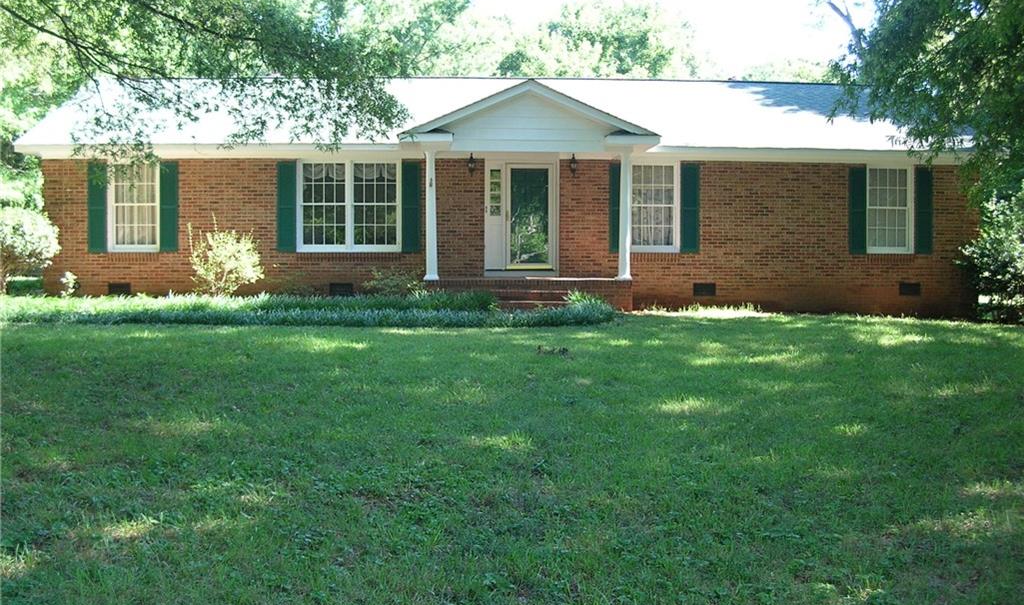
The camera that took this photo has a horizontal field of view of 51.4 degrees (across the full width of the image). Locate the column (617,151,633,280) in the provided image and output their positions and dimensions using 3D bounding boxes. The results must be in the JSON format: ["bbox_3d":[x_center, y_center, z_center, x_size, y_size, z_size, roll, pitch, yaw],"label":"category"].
[{"bbox_3d":[2.015,-1.540,19.155,0.275,2.280,0.275,0,4,-4],"label":"column"}]

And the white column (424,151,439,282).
[{"bbox_3d":[-1.426,-1.534,18.914,0.275,2.280,0.275,0,4,-4],"label":"white column"}]

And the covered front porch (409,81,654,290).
[{"bbox_3d":[0.268,-2.116,19.502,4.610,3.650,1.800,0,4,-4],"label":"covered front porch"}]

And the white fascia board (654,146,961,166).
[{"bbox_3d":[5.714,-2.847,20.229,6.300,0.200,0.130,0,4,-4],"label":"white fascia board"}]

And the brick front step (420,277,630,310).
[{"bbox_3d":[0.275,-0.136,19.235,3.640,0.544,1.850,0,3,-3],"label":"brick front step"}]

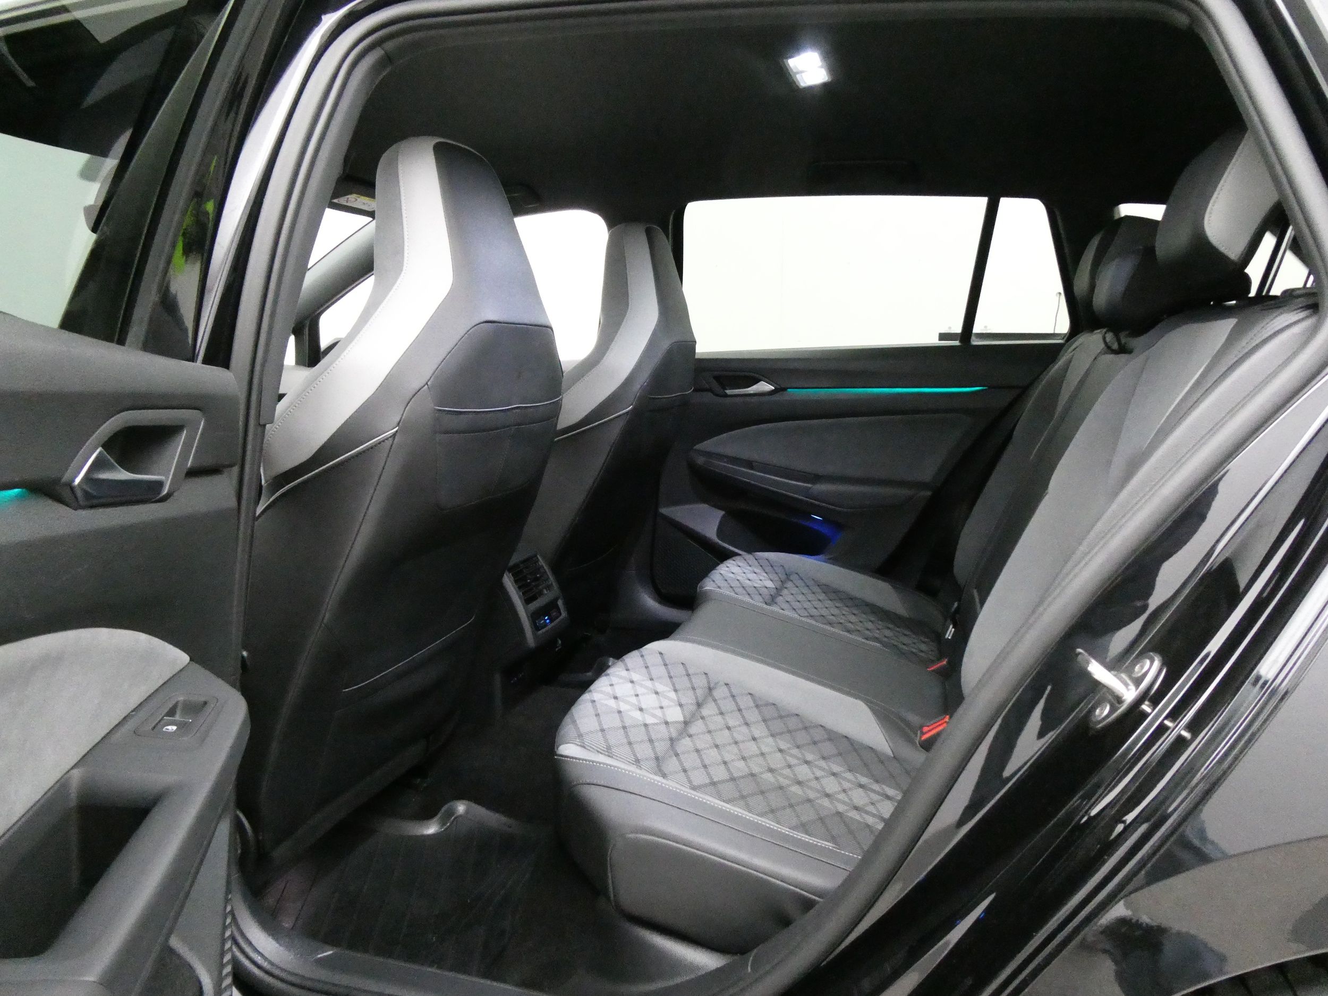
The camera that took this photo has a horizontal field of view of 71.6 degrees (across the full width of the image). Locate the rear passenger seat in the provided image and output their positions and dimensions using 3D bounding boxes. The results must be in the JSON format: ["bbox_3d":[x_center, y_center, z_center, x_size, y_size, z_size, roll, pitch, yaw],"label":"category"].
[{"bbox_3d":[0.432,-0.024,1.458,0.850,0.850,1.300,1,8,16],"label":"rear passenger seat"}]

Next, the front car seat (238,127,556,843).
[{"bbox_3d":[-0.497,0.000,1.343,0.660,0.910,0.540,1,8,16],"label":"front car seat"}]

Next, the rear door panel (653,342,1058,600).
[{"bbox_3d":[0.415,-0.025,2.156,0.970,0.640,0.140,1,8,16],"label":"rear door panel"}]

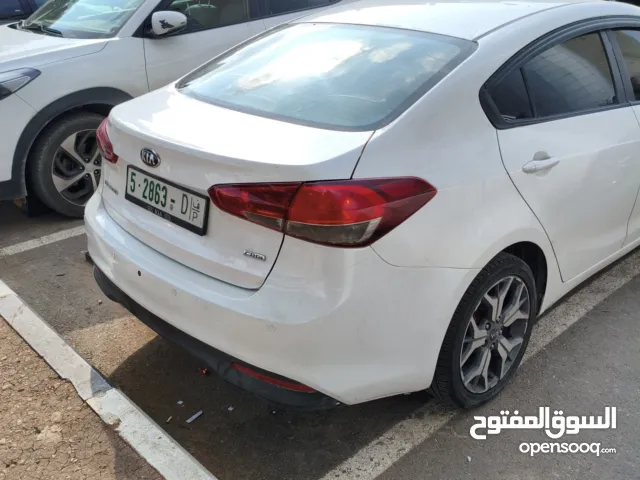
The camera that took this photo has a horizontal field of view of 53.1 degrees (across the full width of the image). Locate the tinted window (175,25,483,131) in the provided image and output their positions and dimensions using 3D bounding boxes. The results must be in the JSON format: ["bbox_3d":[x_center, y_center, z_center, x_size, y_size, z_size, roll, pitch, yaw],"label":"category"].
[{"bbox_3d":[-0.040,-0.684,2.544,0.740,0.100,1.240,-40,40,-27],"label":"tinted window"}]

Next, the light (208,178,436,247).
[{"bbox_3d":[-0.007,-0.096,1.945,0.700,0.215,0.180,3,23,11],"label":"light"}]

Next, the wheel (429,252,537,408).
[{"bbox_3d":[0.585,0.321,2.429,0.620,0.620,0.220,-20,29,-38],"label":"wheel"}]

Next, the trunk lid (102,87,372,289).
[{"bbox_3d":[-0.401,-0.231,2.359,0.520,0.480,1.260,-20,29,-38],"label":"trunk lid"}]

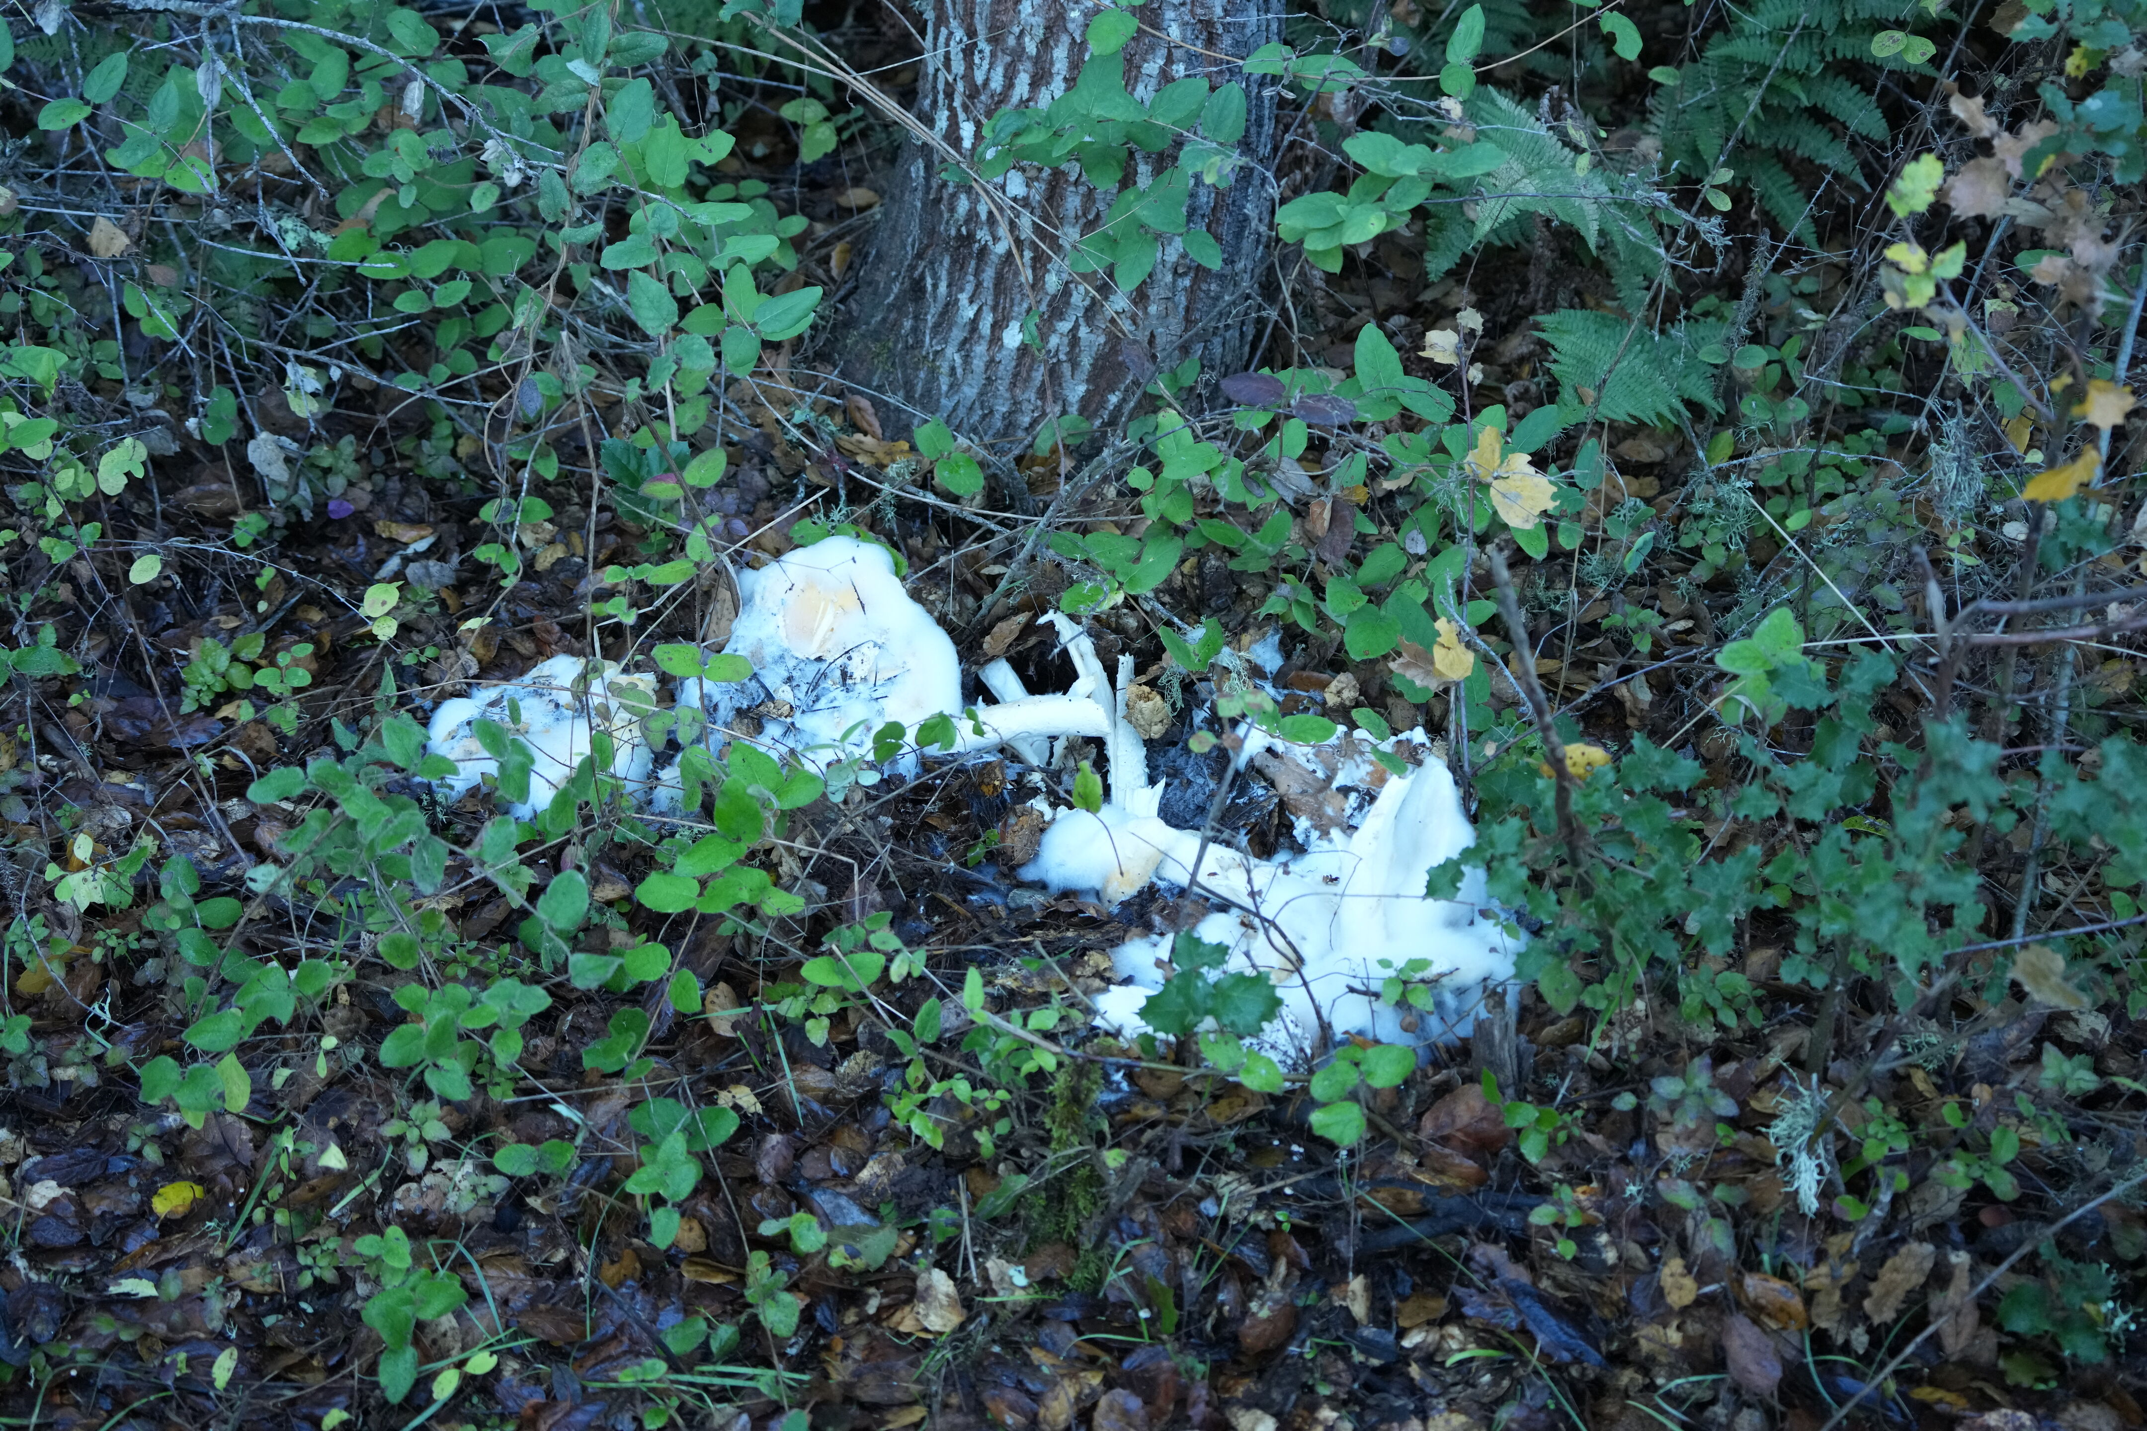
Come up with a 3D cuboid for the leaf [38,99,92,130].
[{"bbox_3d":[-0.832,-0.496,3.000,0.045,0.010,0.032,-23,60,-15],"label":"leaf"}]

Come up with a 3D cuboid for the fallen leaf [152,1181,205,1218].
[{"bbox_3d":[-0.615,0.332,2.502,0.034,0.010,0.034,-12,37,-17],"label":"fallen leaf"}]

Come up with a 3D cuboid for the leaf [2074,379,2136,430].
[{"bbox_3d":[0.723,-0.218,2.550,0.043,0.018,0.040,-7,65,9],"label":"leaf"}]

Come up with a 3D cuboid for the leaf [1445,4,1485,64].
[{"bbox_3d":[0.324,-0.562,3.000,0.025,0.054,0.010,12,-12,0],"label":"leaf"}]

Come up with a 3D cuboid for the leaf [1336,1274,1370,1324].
[{"bbox_3d":[0.172,0.358,2.230,0.016,0.010,0.033,11,54,-10],"label":"leaf"}]

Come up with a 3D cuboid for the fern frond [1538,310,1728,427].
[{"bbox_3d":[0.498,-0.308,3.273,0.200,0.050,0.194,16,41,19],"label":"fern frond"}]

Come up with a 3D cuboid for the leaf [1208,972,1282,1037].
[{"bbox_3d":[0.110,0.185,2.330,0.046,0.010,0.045,6,63,3],"label":"leaf"}]

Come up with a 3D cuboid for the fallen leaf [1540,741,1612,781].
[{"bbox_3d":[0.345,0.032,2.500,0.052,0.012,0.036,-9,46,-9],"label":"fallen leaf"}]

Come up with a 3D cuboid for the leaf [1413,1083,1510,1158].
[{"bbox_3d":[0.254,0.262,2.360,0.063,0.018,0.053,-10,54,-14],"label":"leaf"}]

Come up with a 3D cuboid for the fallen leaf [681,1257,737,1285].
[{"bbox_3d":[-0.226,0.345,2.260,0.038,0.012,0.022,11,46,11],"label":"fallen leaf"}]

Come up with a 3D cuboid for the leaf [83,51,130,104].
[{"bbox_3d":[-0.823,-0.545,3.100,0.030,0.010,0.054,33,80,6],"label":"leaf"}]

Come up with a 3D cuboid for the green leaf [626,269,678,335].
[{"bbox_3d":[-0.346,-0.339,2.980,0.034,0.062,0.012,-24,-11,-5],"label":"green leaf"}]

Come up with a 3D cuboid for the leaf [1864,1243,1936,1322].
[{"bbox_3d":[0.511,0.351,2.250,0.028,0.012,0.069,35,61,23],"label":"leaf"}]

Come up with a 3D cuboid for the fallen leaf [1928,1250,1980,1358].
[{"bbox_3d":[0.586,0.392,2.420,0.034,0.014,0.087,9,46,8],"label":"fallen leaf"}]

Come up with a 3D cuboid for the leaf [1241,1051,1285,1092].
[{"bbox_3d":[0.133,0.248,2.530,0.035,0.010,0.030,25,57,18],"label":"leaf"}]

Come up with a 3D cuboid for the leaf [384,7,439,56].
[{"bbox_3d":[-0.565,-0.583,3.100,0.059,0.010,0.034,38,74,13],"label":"leaf"}]

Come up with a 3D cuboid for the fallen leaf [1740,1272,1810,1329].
[{"bbox_3d":[0.468,0.390,2.419,0.033,0.018,0.061,-20,40,-27],"label":"fallen leaf"}]

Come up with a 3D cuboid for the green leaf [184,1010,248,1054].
[{"bbox_3d":[-0.557,0.206,2.360,0.042,0.010,0.032,-16,58,-10],"label":"green leaf"}]

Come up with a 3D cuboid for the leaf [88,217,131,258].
[{"bbox_3d":[-0.795,-0.394,3.000,0.032,0.010,0.041,-13,64,-6],"label":"leaf"}]

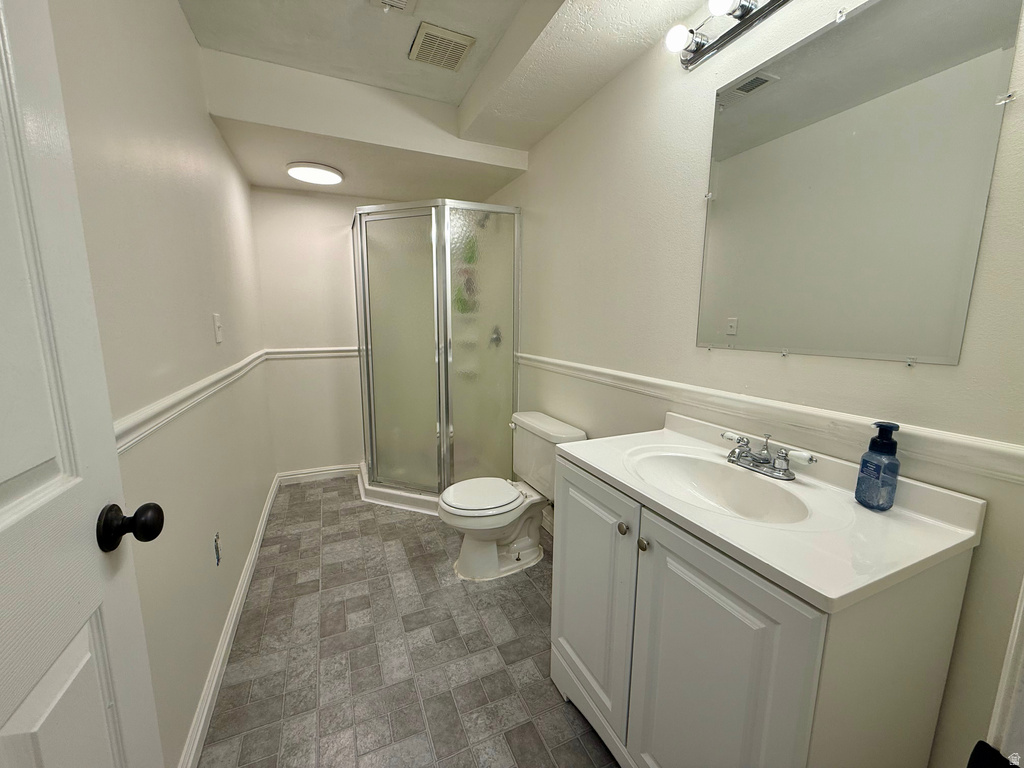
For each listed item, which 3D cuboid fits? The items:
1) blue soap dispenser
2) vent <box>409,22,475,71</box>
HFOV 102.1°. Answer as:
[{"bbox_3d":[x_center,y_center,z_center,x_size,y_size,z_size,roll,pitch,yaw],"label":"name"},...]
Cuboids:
[{"bbox_3d":[0.767,0.169,0.871,0.060,0.178,0.058,6,10,30],"label":"blue soap dispenser"},{"bbox_3d":[-0.288,-1.372,1.689,0.213,0.021,0.248,-4,10,-23],"label":"vent"}]

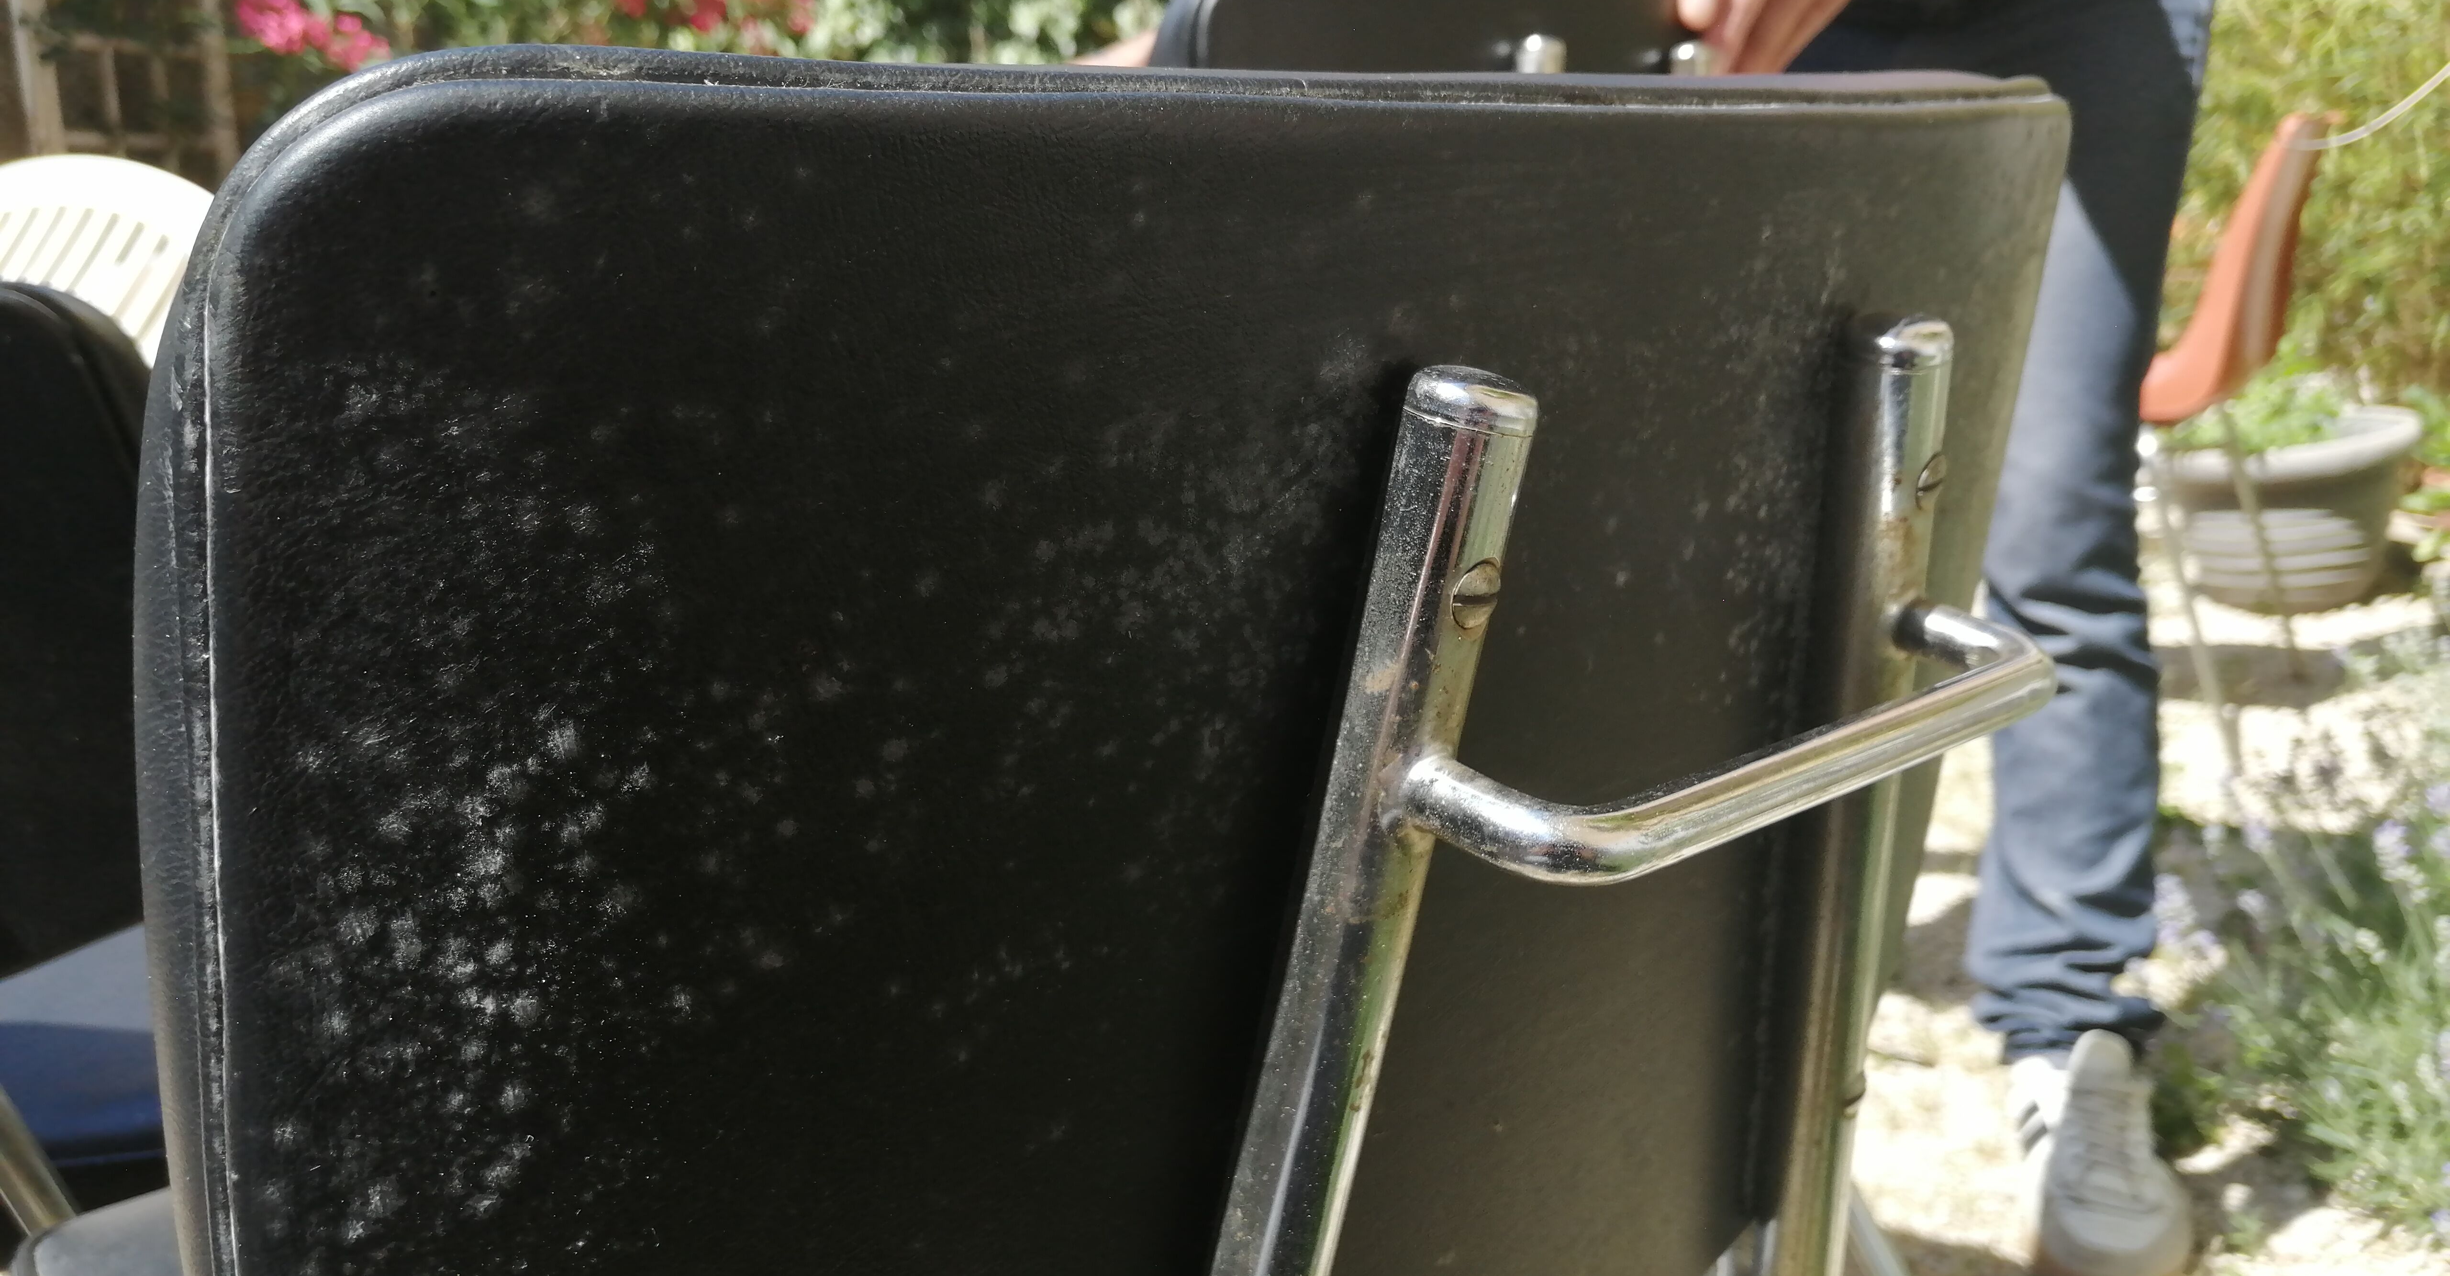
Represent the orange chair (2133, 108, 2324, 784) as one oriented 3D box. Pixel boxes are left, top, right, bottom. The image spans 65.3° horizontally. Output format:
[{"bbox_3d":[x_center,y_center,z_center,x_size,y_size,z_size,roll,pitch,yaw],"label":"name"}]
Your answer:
[{"bbox_3d":[1.200,-0.297,2.674,0.520,0.810,0.470,10,18,33],"label":"orange chair"}]

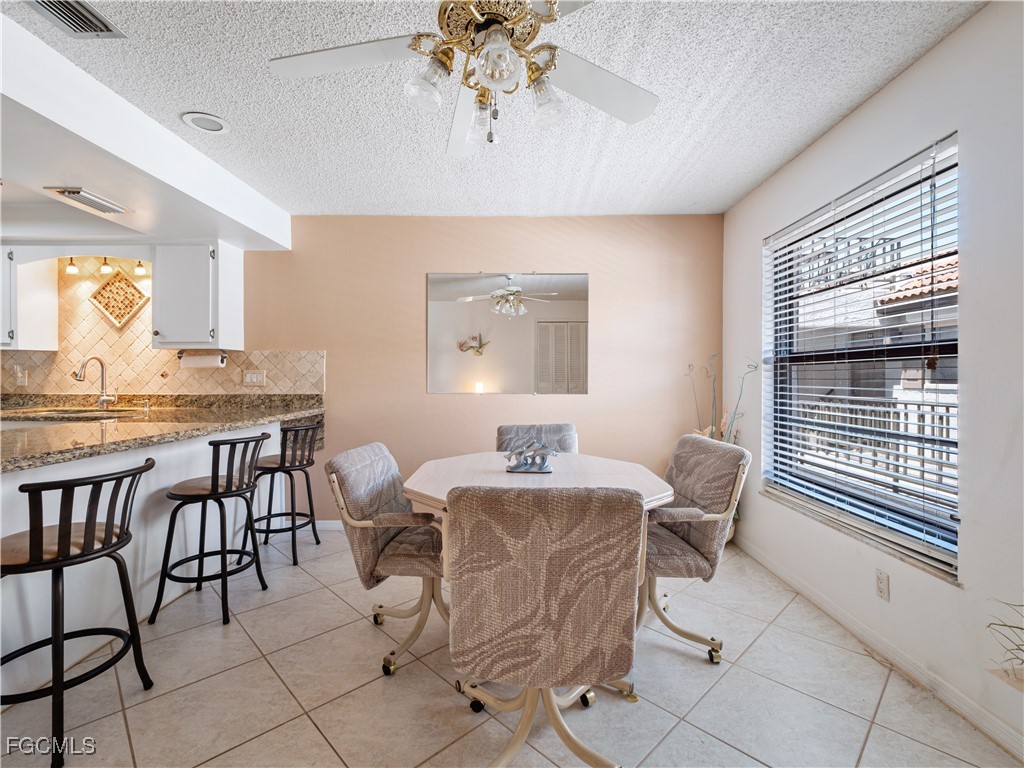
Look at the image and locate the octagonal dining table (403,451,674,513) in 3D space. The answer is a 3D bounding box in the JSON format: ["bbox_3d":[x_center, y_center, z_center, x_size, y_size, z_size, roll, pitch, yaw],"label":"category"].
[{"bbox_3d":[0.099,0.775,2.136,1.060,0.745,1.200,0,1,1],"label":"octagonal dining table"}]

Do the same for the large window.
[{"bbox_3d":[1.591,-0.116,2.315,0.060,1.560,1.300,0,1,1],"label":"large window"}]

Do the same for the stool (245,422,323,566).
[{"bbox_3d":[-1.516,0.684,3.130,0.460,0.885,0.420,0,1,14],"label":"stool"}]

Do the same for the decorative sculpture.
[{"bbox_3d":[0.092,0.334,2.197,0.250,0.145,0.090,0,1,1],"label":"decorative sculpture"}]

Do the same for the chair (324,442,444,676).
[{"bbox_3d":[-0.406,0.698,2.088,0.620,0.890,0.570,0,1,4],"label":"chair"}]

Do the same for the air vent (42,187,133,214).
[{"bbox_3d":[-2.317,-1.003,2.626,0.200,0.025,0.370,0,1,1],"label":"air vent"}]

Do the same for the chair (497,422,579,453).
[{"bbox_3d":[0.178,0.695,2.714,0.570,0.890,0.620,0,1,-5],"label":"chair"}]

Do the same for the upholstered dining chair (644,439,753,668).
[{"bbox_3d":[0.609,0.702,2.108,0.620,0.890,0.570,0,1,-9],"label":"upholstered dining chair"}]

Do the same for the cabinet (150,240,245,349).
[{"bbox_3d":[-2.298,-0.637,3.484,0.470,0.765,0.300,0,1,1],"label":"cabinet"}]

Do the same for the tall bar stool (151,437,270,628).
[{"bbox_3d":[-1.522,0.691,2.415,0.460,0.885,0.420,0,1,15],"label":"tall bar stool"}]

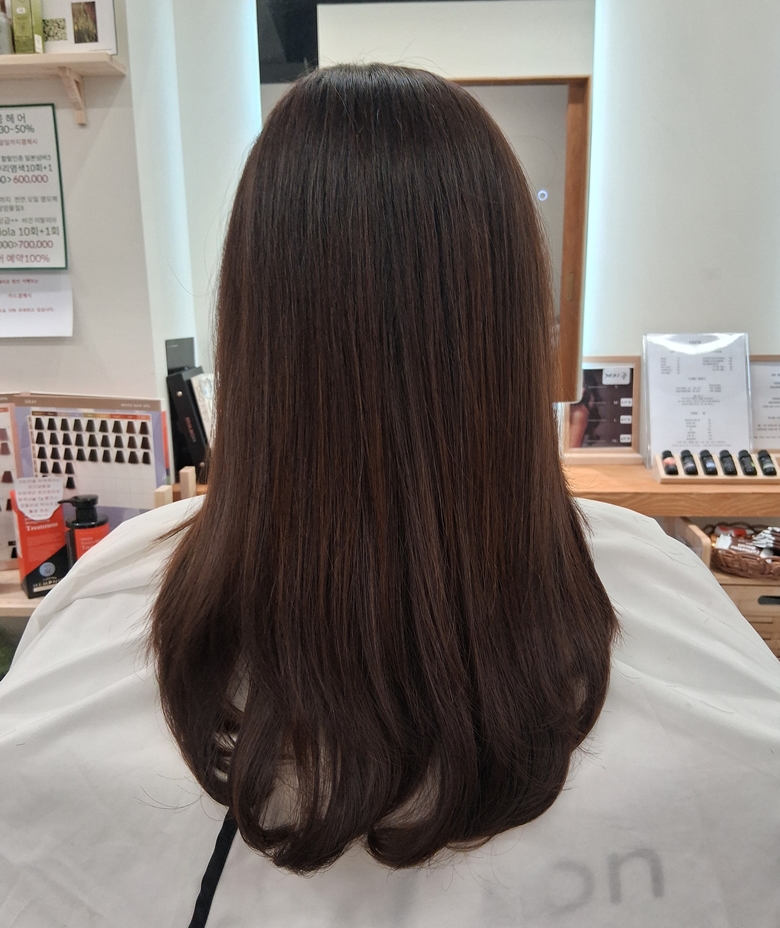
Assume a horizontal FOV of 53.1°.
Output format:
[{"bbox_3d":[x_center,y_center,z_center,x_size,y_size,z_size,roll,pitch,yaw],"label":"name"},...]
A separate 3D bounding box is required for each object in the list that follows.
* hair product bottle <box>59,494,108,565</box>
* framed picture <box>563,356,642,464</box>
[{"bbox_3d":[-0.548,0.153,1.410,0.087,0.196,0.072,-8,14,-28],"label":"hair product bottle"},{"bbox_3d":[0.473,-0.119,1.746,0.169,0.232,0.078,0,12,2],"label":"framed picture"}]

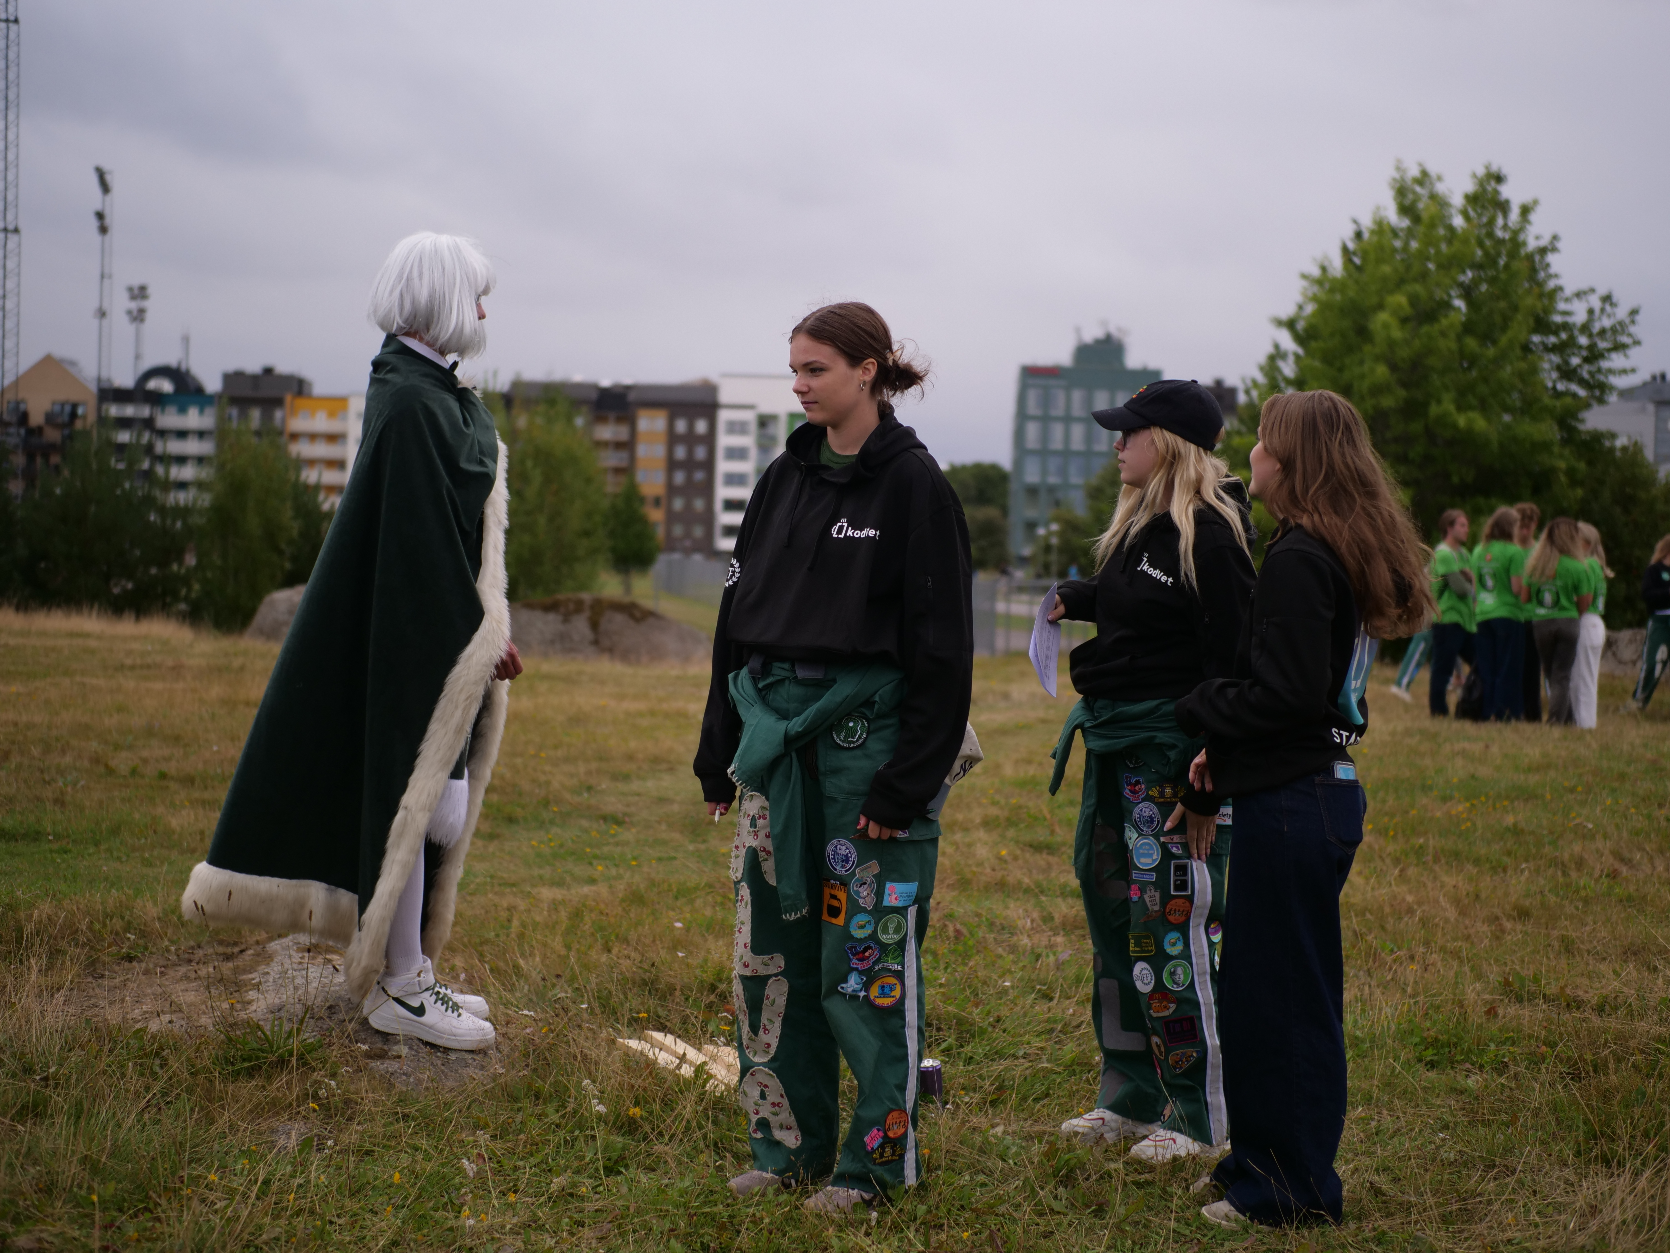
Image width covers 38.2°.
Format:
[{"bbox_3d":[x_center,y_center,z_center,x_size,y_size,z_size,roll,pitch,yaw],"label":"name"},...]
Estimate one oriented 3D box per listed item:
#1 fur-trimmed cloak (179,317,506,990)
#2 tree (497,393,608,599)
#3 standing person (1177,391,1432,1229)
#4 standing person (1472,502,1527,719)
[{"bbox_3d":[-1.094,0.089,5.400,0.720,1.460,0.660,2,2,10],"label":"fur-trimmed cloak"},{"bbox_3d":[-4.963,-2.215,42.000,2.100,3.800,2.100,1,2,-6],"label":"tree"},{"bbox_3d":[0.900,0.342,4.630,0.460,1.600,0.450,2,2,25],"label":"standing person"},{"bbox_3d":[5.291,-0.099,19.200,0.460,1.710,0.330,3,2,34],"label":"standing person"}]

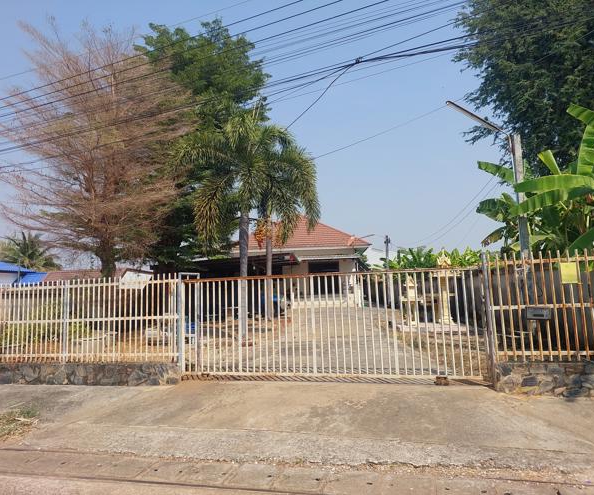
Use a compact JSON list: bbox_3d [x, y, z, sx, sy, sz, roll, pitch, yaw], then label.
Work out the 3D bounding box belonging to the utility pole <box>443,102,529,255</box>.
[{"bbox_3d":[2.936,-0.219,6.467,1.610,3.810,0.200,2,-8,-27],"label":"utility pole"}]

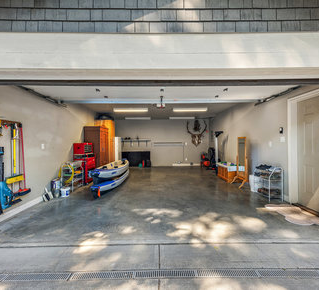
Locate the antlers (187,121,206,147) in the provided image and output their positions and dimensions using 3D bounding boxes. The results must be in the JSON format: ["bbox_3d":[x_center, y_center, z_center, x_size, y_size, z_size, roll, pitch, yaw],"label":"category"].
[{"bbox_3d":[1.942,-0.578,9.389,1.053,1.393,0.450,-1,0,-1],"label":"antlers"}]

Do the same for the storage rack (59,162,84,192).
[{"bbox_3d":[-2.450,0.874,5.129,0.300,0.750,0.650,-1,0,-1],"label":"storage rack"}]

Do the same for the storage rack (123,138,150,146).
[{"bbox_3d":[-1.219,-0.099,9.429,1.560,0.430,0.300,-1,0,-1],"label":"storage rack"}]

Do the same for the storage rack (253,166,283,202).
[{"bbox_3d":[2.526,0.848,4.229,0.290,0.730,0.600,-1,0,-1],"label":"storage rack"}]

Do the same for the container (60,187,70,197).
[{"bbox_3d":[-2.300,1.144,4.476,0.220,0.220,0.220,-1,0,-1],"label":"container"}]

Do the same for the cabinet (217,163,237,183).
[{"bbox_3d":[2.434,0.935,6.253,0.490,0.520,1.010,-1,0,-1],"label":"cabinet"}]

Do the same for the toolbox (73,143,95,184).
[{"bbox_3d":[-2.451,0.601,5.949,0.420,1.280,0.690,-1,0,-1],"label":"toolbox"}]

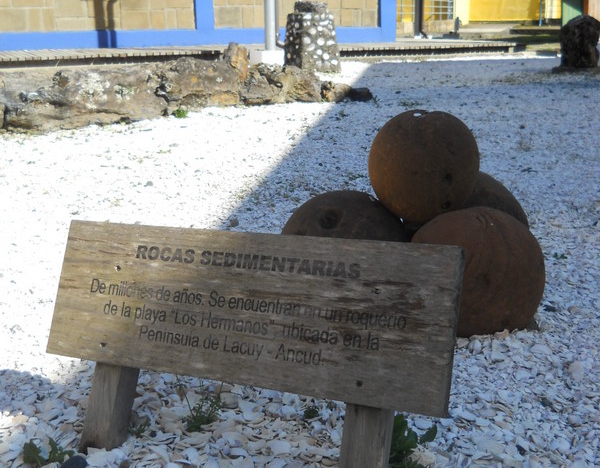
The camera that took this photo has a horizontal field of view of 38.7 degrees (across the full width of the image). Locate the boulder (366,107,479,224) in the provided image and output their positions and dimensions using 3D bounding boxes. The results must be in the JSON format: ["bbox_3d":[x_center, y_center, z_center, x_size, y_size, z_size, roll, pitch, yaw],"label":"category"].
[{"bbox_3d":[0.414,-0.215,2.850,0.370,0.385,0.370,-1,14,0],"label":"boulder"}]

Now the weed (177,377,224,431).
[{"bbox_3d":[-0.250,0.427,2.130,0.112,0.115,0.090,-1,14,0],"label":"weed"}]

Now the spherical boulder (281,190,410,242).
[{"bbox_3d":[0.151,0.074,2.800,0.445,0.420,0.445,-1,14,0],"label":"spherical boulder"}]

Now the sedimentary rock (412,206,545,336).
[{"bbox_3d":[0.568,0.124,2.720,0.420,0.405,0.420,-1,14,0],"label":"sedimentary rock"}]

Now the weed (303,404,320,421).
[{"bbox_3d":[0.029,0.451,2.160,0.045,0.035,0.040,-1,14,0],"label":"weed"}]

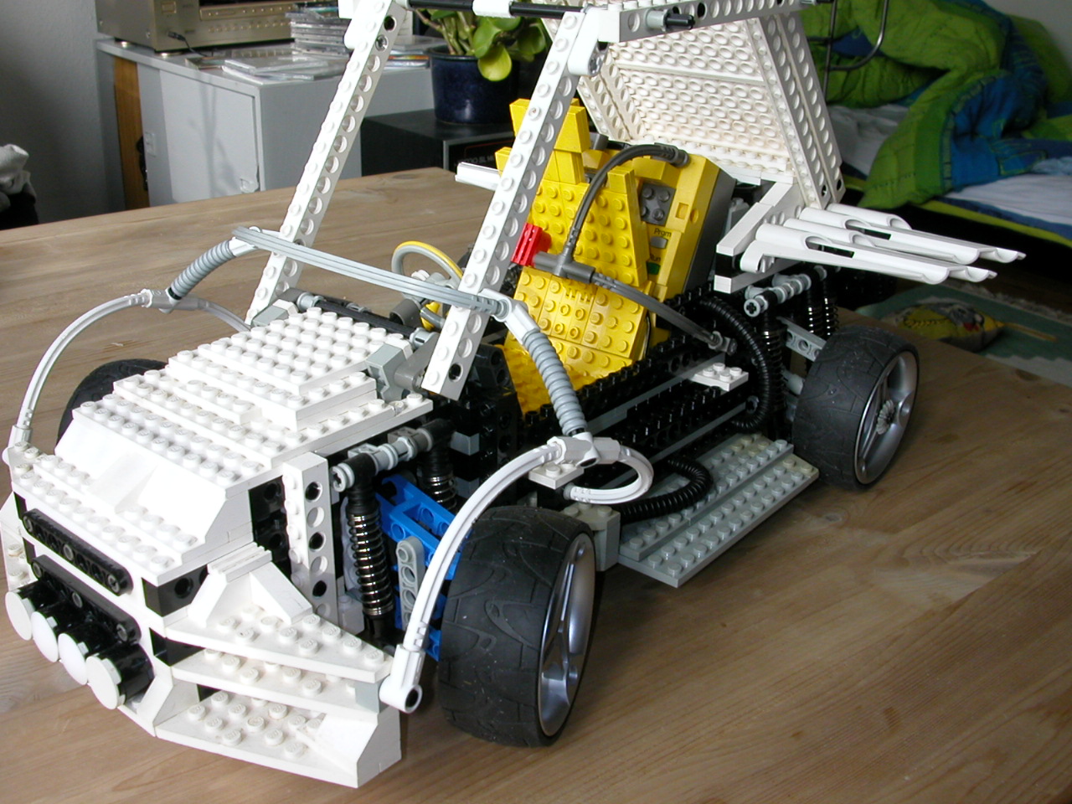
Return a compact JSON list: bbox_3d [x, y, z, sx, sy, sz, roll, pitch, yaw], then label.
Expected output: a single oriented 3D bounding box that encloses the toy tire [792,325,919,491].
[{"bbox_3d":[0.138,0.002,0.488,0.034,0.069,0.069,19,30,35],"label":"toy tire"}]

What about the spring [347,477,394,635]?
[{"bbox_3d":[-0.050,0.047,0.348,0.011,0.054,0.011,9,22,39],"label":"spring"}]

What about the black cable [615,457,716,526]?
[{"bbox_3d":[0.045,0.034,0.432,0.029,0.010,0.060,19,30,36],"label":"black cable"}]

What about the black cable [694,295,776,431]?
[{"bbox_3d":[0.087,-0.020,0.487,0.026,0.060,0.038,19,30,36],"label":"black cable"}]

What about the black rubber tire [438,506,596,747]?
[{"bbox_3d":[-0.004,0.067,0.345,0.029,0.070,0.070,8,25,16],"label":"black rubber tire"}]

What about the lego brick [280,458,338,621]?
[{"bbox_3d":[-0.066,0.046,0.339,0.008,0.064,0.011,19,30,36],"label":"lego brick"}]

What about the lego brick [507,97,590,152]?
[{"bbox_3d":[0.006,-0.106,0.438,0.032,0.016,0.007,19,46,36],"label":"lego brick"}]

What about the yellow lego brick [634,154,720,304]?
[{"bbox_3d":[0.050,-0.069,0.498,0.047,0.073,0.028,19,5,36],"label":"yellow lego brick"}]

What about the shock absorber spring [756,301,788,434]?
[{"bbox_3d":[0.105,-0.016,0.506,0.011,0.061,0.011,11,32,40],"label":"shock absorber spring"}]

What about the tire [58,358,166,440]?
[{"bbox_3d":[-0.153,0.020,0.448,0.029,0.070,0.070,8,25,16],"label":"tire"}]

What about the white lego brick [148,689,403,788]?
[{"bbox_3d":[-0.069,0.085,0.303,0.057,0.016,0.038,19,31,36],"label":"white lego brick"}]

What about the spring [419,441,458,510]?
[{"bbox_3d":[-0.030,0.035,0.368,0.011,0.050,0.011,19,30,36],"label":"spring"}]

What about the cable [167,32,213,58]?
[{"bbox_3d":[-0.656,-0.676,2.170,0.065,0.046,0.065,-19,31,-35],"label":"cable"}]

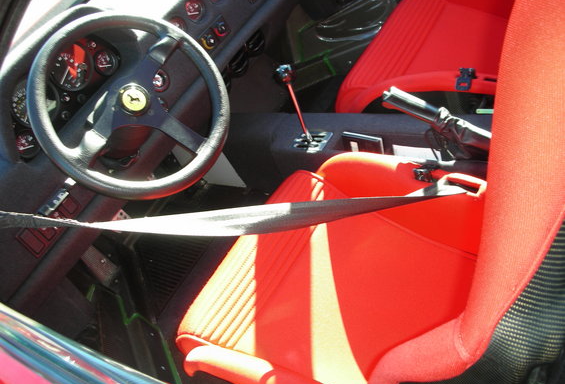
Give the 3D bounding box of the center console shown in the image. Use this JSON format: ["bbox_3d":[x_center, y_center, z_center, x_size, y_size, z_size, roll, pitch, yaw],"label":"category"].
[{"bbox_3d":[0.179,-0.078,1.380,0.860,0.180,0.165,6,50,40],"label":"center console"}]

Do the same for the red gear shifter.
[{"bbox_3d":[0.035,-0.199,1.307,0.043,0.217,0.043,13,54,34],"label":"red gear shifter"}]

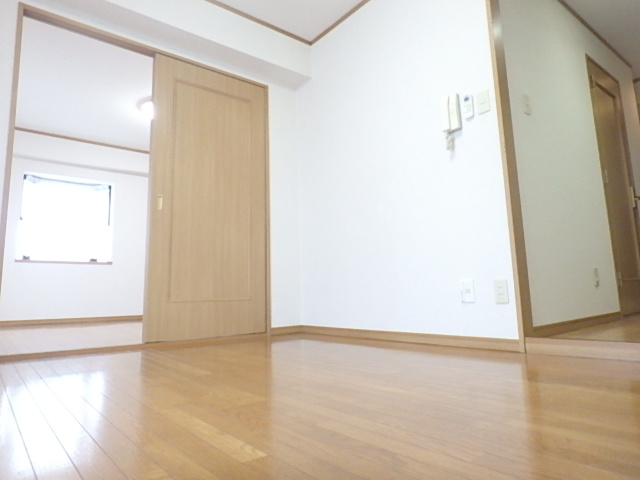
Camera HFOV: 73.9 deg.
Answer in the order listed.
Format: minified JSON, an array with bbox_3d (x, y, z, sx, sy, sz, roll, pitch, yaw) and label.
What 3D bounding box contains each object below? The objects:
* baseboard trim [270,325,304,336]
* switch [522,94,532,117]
[{"bbox_3d":[-0.262,0.719,3.390,0.300,0.060,0.015,5,-10,-39],"label":"baseboard trim"},{"bbox_3d":[1.191,-0.774,2.436,0.072,0.120,0.012,5,-10,-39],"label":"switch"}]

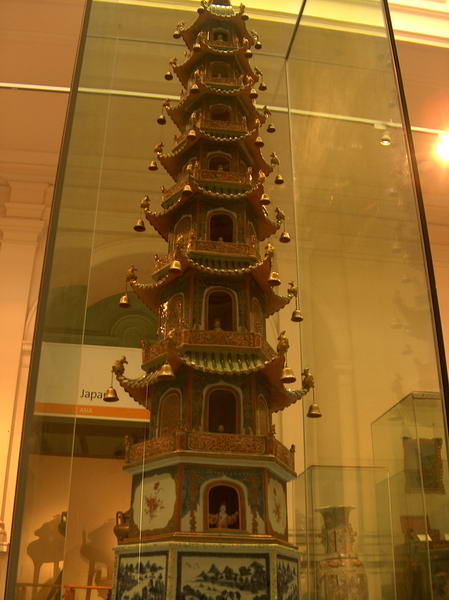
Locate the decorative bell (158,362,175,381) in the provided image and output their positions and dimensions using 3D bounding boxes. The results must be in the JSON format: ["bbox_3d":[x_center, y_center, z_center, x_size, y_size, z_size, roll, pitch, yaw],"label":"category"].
[{"bbox_3d":[-0.144,0.177,1.589,0.041,0.035,0.041,0,-25,0],"label":"decorative bell"}]

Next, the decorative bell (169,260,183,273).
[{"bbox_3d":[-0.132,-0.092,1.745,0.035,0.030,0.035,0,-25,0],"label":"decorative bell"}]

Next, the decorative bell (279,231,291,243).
[{"bbox_3d":[0.203,-0.212,2.132,0.036,0.032,0.036,0,-25,0],"label":"decorative bell"}]

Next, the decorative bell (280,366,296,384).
[{"bbox_3d":[0.164,0.193,1.634,0.041,0.036,0.041,0,-25,0],"label":"decorative bell"}]

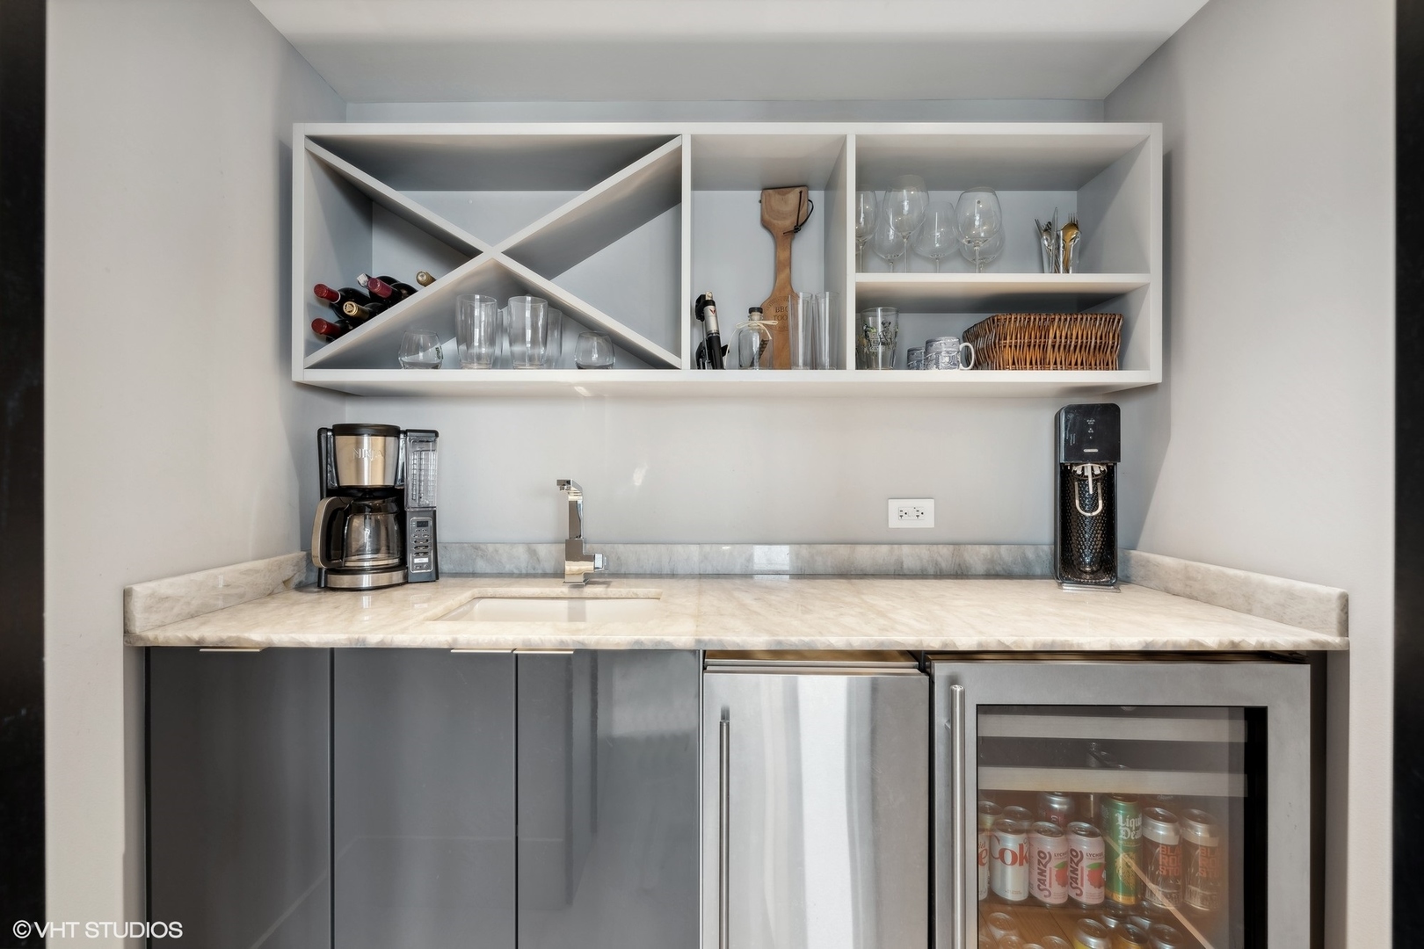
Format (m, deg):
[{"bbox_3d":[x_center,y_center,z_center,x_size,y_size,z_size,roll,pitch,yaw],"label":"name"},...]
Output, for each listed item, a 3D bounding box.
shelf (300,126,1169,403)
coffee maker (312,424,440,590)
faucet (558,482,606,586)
[{"bbox_3d":[0.032,-0.474,1.484,1.856,0.552,0.268,0,0,0],"label":"shelf"},{"bbox_3d":[-0.772,0.071,1.481,0.246,0.364,0.203,0,0,-21],"label":"coffee maker"},{"bbox_3d":[-0.293,0.132,1.422,0.098,0.242,0.180,0,0,0],"label":"faucet"}]

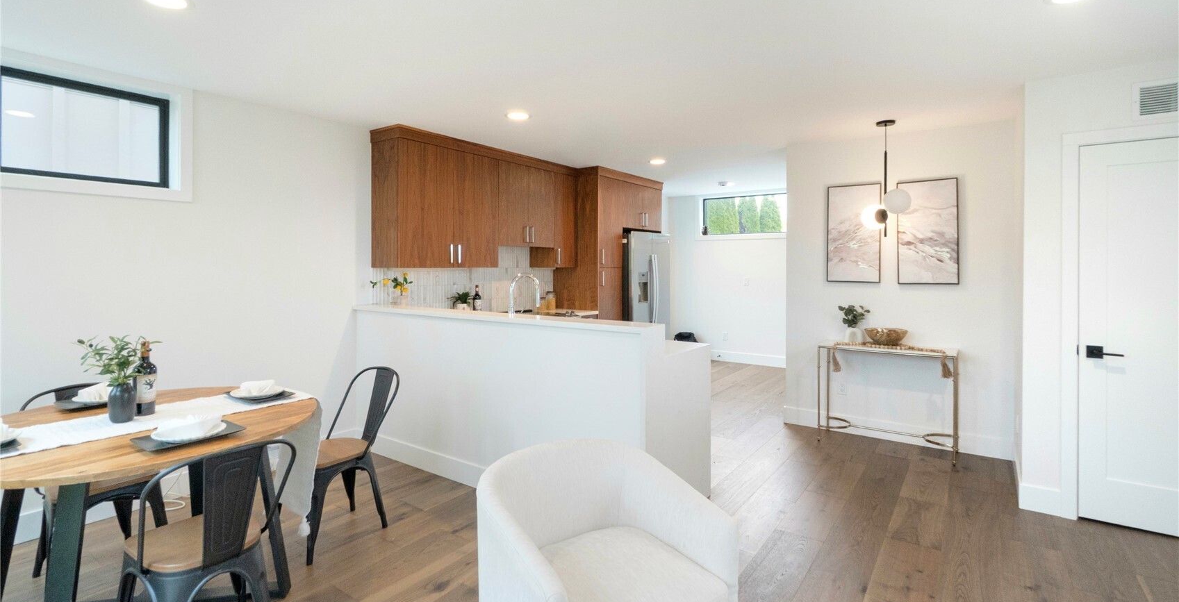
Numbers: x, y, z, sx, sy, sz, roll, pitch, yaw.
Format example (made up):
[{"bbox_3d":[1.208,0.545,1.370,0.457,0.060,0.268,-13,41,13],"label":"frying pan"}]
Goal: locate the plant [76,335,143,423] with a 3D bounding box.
[{"bbox_3d":[-1.983,0.322,2.043,0.250,0.340,0.240,2,3,33],"label":"plant"}]

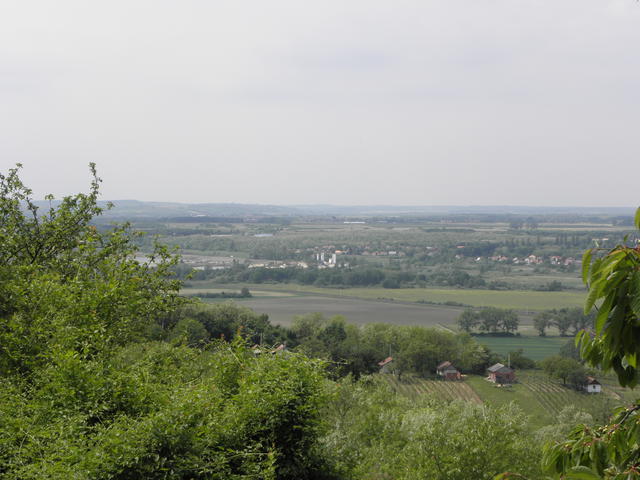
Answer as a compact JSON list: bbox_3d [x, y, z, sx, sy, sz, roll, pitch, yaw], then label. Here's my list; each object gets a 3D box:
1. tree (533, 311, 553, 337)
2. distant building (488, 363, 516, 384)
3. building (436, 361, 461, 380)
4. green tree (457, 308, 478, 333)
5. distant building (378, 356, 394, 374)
[{"bbox_3d":[106.135,39.831,635.000,9.800,12.200,9.800,0,2,0],"label":"tree"},{"bbox_3d":[50.257,36.905,368.000,6.600,5.500,6.000,0,2,-13],"label":"distant building"},{"bbox_3d":[36.824,37.395,380.000,6.200,5.400,6.000,0,2,-12],"label":"building"},{"bbox_3d":[72.021,39.307,650.000,10.500,12.000,10.500,0,2,0],"label":"green tree"},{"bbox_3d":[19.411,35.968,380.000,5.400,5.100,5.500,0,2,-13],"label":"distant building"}]

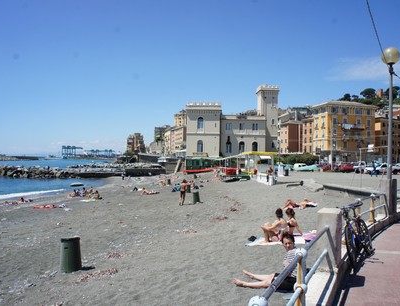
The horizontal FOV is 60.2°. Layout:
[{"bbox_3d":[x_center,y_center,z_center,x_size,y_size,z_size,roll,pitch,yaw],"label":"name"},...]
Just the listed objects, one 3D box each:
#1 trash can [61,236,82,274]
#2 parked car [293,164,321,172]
[{"bbox_3d":[-3.323,2.616,8.900,0.540,0.790,0.540,0,-1,0],"label":"trash can"},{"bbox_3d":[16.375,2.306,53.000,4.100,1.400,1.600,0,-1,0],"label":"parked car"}]

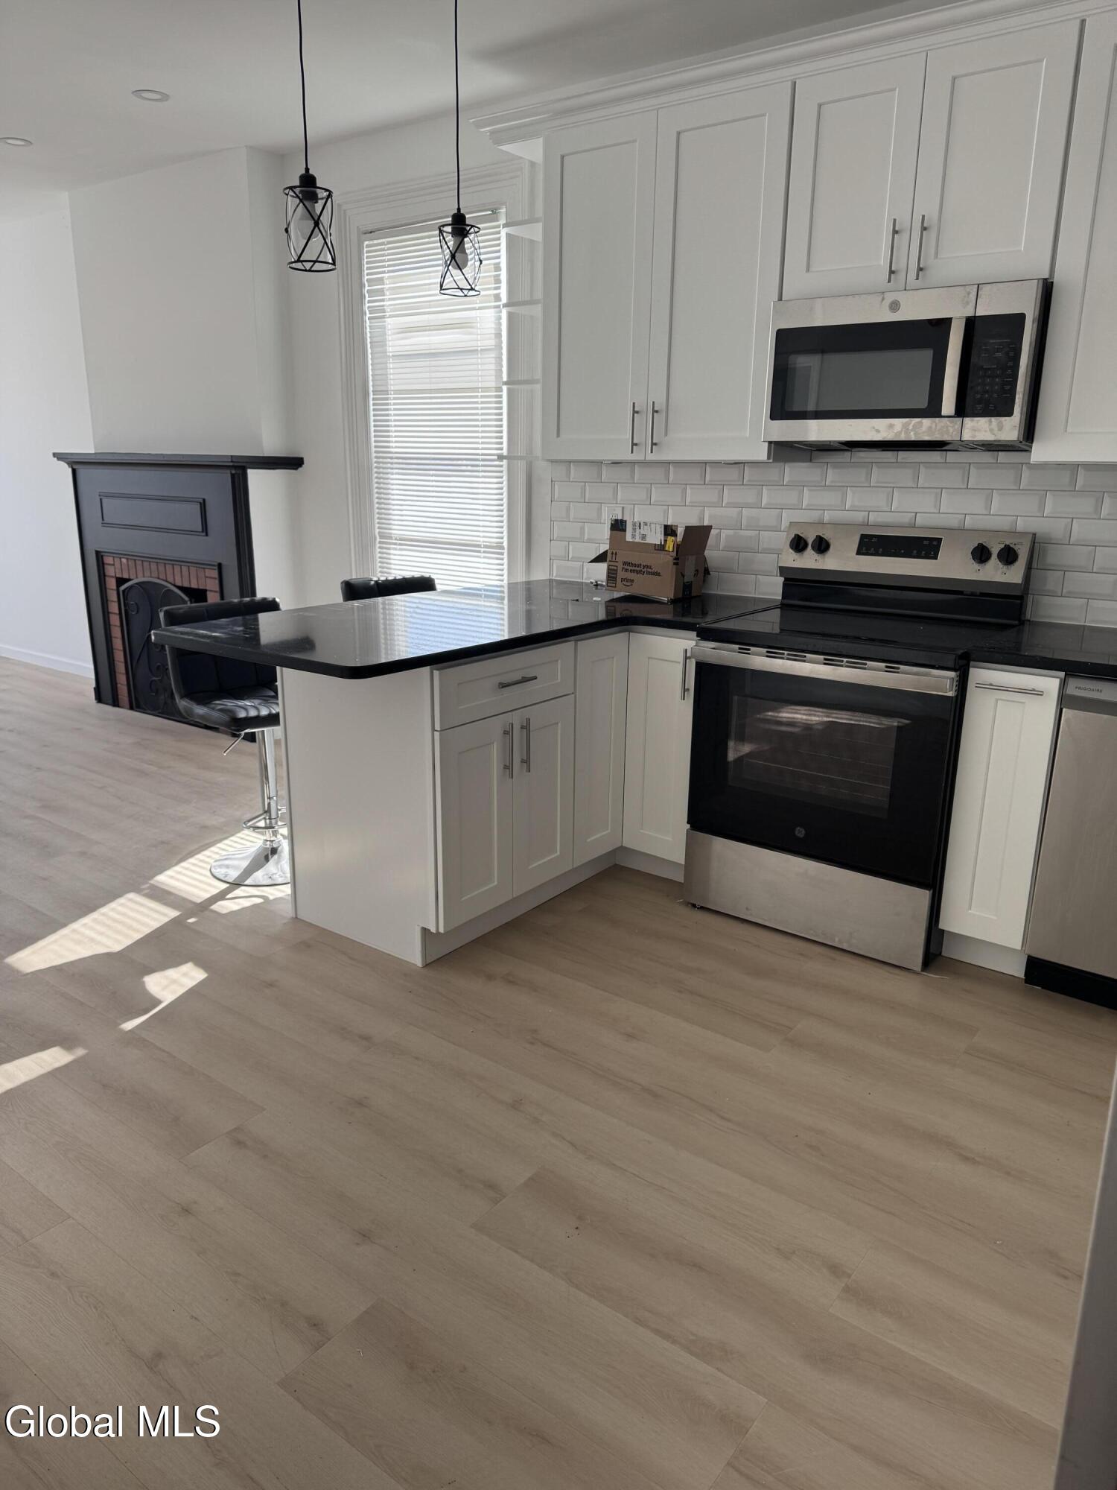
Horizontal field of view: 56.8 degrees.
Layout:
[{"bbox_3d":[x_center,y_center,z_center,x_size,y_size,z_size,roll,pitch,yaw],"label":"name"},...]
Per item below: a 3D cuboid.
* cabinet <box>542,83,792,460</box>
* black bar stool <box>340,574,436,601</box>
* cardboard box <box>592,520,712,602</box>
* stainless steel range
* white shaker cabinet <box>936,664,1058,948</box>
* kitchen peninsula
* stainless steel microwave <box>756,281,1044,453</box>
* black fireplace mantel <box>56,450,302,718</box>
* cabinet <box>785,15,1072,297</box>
[{"bbox_3d":[0.397,-1.494,3.461,0.902,1.057,0.324,12,19,35],"label":"cabinet"},{"bbox_3d":[-0.615,-0.202,4.222,0.420,0.890,0.470,-9,18,-30],"label":"black bar stool"},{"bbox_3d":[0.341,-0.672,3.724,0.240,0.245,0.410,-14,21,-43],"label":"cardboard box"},{"bbox_3d":[0.889,-0.046,3.139,0.761,1.188,0.730,12,19,35],"label":"stainless steel range"},{"bbox_3d":[1.343,0.125,2.970,0.225,0.795,0.610,12,19,35],"label":"white shaker cabinet"},{"bbox_3d":[-0.169,0.036,3.314,1.115,0.917,1.845,12,19,35],"label":"kitchen peninsula"},{"bbox_3d":[1.028,-1.089,3.035,0.757,0.418,0.392,12,19,35],"label":"stainless steel microwave"},{"bbox_3d":[-2.019,-0.829,5.529,1.570,1.387,0.400,12,19,35],"label":"black fireplace mantel"},{"bbox_3d":[1.062,-1.583,2.926,0.758,0.592,0.324,12,19,35],"label":"cabinet"}]

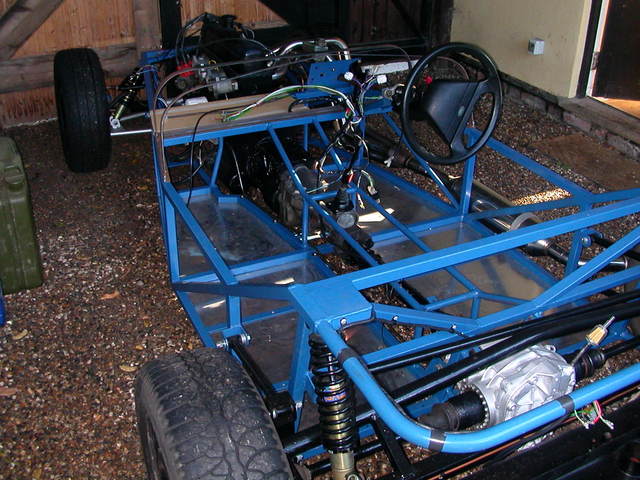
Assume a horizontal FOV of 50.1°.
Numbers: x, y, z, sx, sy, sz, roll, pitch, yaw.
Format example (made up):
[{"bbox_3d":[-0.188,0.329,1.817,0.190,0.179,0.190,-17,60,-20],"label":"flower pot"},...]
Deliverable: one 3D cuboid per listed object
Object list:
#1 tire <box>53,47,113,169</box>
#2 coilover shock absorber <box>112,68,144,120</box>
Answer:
[{"bbox_3d":[-1.163,-0.628,3.347,0.178,0.578,0.578,-9,30,-25],"label":"tire"},{"bbox_3d":[-0.955,-0.714,3.410,0.066,0.305,0.066,21,15,-35],"label":"coilover shock absorber"}]

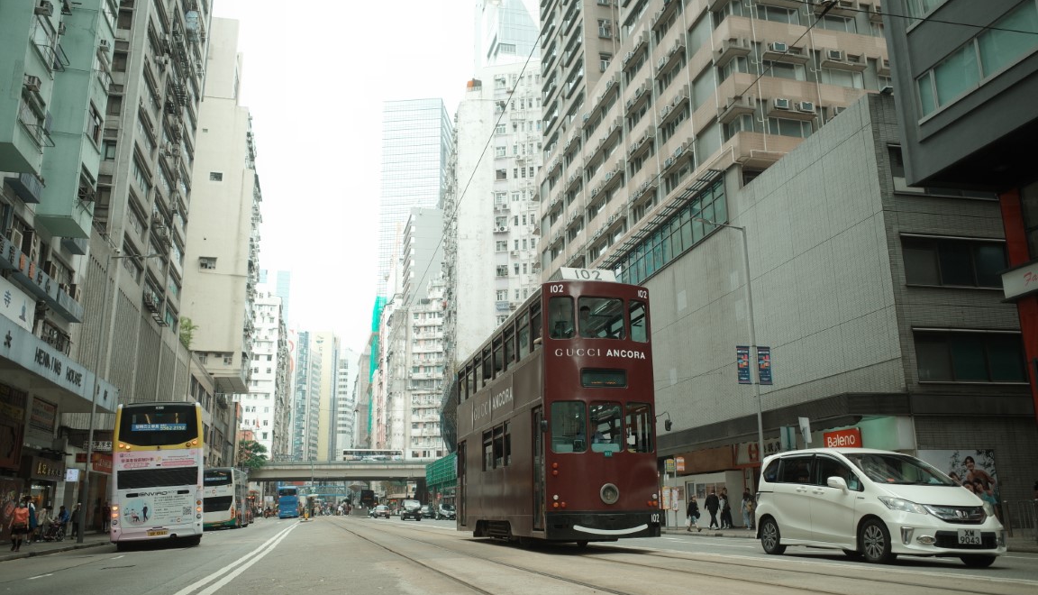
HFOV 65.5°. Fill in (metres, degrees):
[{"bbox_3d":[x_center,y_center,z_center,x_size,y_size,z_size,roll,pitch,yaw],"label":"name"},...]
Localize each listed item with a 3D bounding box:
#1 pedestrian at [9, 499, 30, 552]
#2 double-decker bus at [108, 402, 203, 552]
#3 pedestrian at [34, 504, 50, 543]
[{"bbox_3d":[-16.192,7.386,26.207,0.560,1.620,0.380,4,-16,-19],"label":"pedestrian"},{"bbox_3d":[-13.522,6.891,30.102,2.550,4.420,11.800,2,-15,-24],"label":"double-decker bus"},{"bbox_3d":[-20.262,9.598,34.455,0.500,1.580,0.450,-3,-15,6],"label":"pedestrian"}]

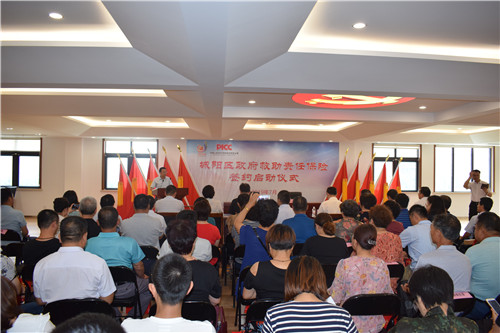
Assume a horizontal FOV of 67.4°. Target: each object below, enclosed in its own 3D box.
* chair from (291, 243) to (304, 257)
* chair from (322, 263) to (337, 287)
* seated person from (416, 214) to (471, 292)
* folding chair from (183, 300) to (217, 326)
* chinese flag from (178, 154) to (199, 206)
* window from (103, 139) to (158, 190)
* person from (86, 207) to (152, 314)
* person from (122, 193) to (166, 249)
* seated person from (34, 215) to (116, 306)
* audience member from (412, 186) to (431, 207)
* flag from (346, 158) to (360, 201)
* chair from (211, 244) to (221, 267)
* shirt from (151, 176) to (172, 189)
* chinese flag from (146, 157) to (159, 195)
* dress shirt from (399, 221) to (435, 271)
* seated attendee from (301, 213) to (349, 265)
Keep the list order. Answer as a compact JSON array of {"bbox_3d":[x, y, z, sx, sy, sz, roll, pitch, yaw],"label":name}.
[{"bbox_3d":[0.524,1.253,4.319,0.450,0.790,0.480,1,-1,-5],"label":"chair"},{"bbox_3d":[0.655,1.261,3.450,0.450,0.790,0.470,1,-1,-4],"label":"chair"},{"bbox_3d":[1.281,1.016,2.996,0.520,1.300,0.780,1,-1,-17],"label":"seated person"},{"bbox_3d":[-0.436,1.246,2.579,0.450,0.800,0.500,1,-1,-5],"label":"folding chair"},{"bbox_3d":[-1.840,0.411,11.400,0.660,1.680,0.250,1,-1,-5],"label":"chinese flag"},{"bbox_3d":[-4.048,-0.052,12.750,1.860,1.740,0.150,1,-1,-5],"label":"window"},{"bbox_3d":[-1.250,0.994,3.620,0.540,1.270,0.780,1,-1,-3],"label":"person"},{"bbox_3d":[-1.165,0.993,4.300,0.520,1.310,0.800,1,-1,-2],"label":"person"},{"bbox_3d":[-1.193,0.991,2.775,0.580,1.300,0.780,1,-1,-10],"label":"seated person"},{"bbox_3d":[2.921,1.048,6.797,0.520,1.320,0.800,1,-1,-27],"label":"audience member"},{"bbox_3d":[2.627,0.601,9.800,0.520,1.550,0.280,1,-1,-5],"label":"flag"},{"bbox_3d":[-0.568,1.266,4.389,0.450,0.800,0.500,1,-1,-5],"label":"chair"},{"bbox_3d":[-2.089,0.534,8.950,0.520,0.600,0.320,1,-1,-25],"label":"shirt"},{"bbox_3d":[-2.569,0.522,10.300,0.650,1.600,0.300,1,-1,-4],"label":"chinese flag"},{"bbox_3d":[1.665,0.830,3.750,0.480,0.600,0.380,1,-1,-25],"label":"dress shirt"},{"bbox_3d":[0.612,1.018,3.597,0.500,1.240,0.800,1,-1,-9],"label":"seated attendee"}]

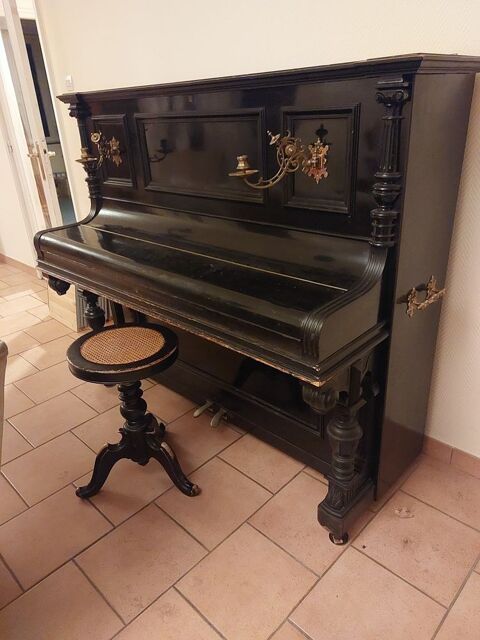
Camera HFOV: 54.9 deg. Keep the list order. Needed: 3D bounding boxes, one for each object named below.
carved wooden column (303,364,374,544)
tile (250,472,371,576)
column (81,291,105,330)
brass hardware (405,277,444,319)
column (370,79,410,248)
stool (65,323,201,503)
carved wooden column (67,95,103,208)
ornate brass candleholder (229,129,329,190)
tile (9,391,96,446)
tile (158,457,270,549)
[{"bbox_3d":[0.309,0.363,1.335,0.100,0.616,0.253,20,34,41],"label":"carved wooden column"},{"bbox_3d":[0.230,0.641,1.491,0.291,0.010,0.293,20,34,41],"label":"tile"},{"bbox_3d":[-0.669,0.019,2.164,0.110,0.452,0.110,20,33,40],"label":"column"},{"bbox_3d":[0.527,-0.062,1.292,0.043,0.088,0.146,20,34,41],"label":"brass hardware"},{"bbox_3d":[0.343,-0.341,1.068,0.066,0.378,0.063,20,34,41],"label":"column"},{"bbox_3d":[-0.362,0.337,1.579,0.413,0.544,0.413,-3,25,1],"label":"stool"},{"bbox_3d":[-0.642,-0.695,1.954,0.077,0.418,0.077,20,33,40],"label":"carved wooden column"},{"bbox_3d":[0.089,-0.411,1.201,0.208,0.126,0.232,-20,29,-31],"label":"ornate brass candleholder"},{"bbox_3d":[-0.831,0.438,2.064,0.291,0.010,0.293,20,34,41],"label":"tile"},{"bbox_3d":[-0.090,0.620,1.595,0.298,0.010,0.298,20,34,41],"label":"tile"}]

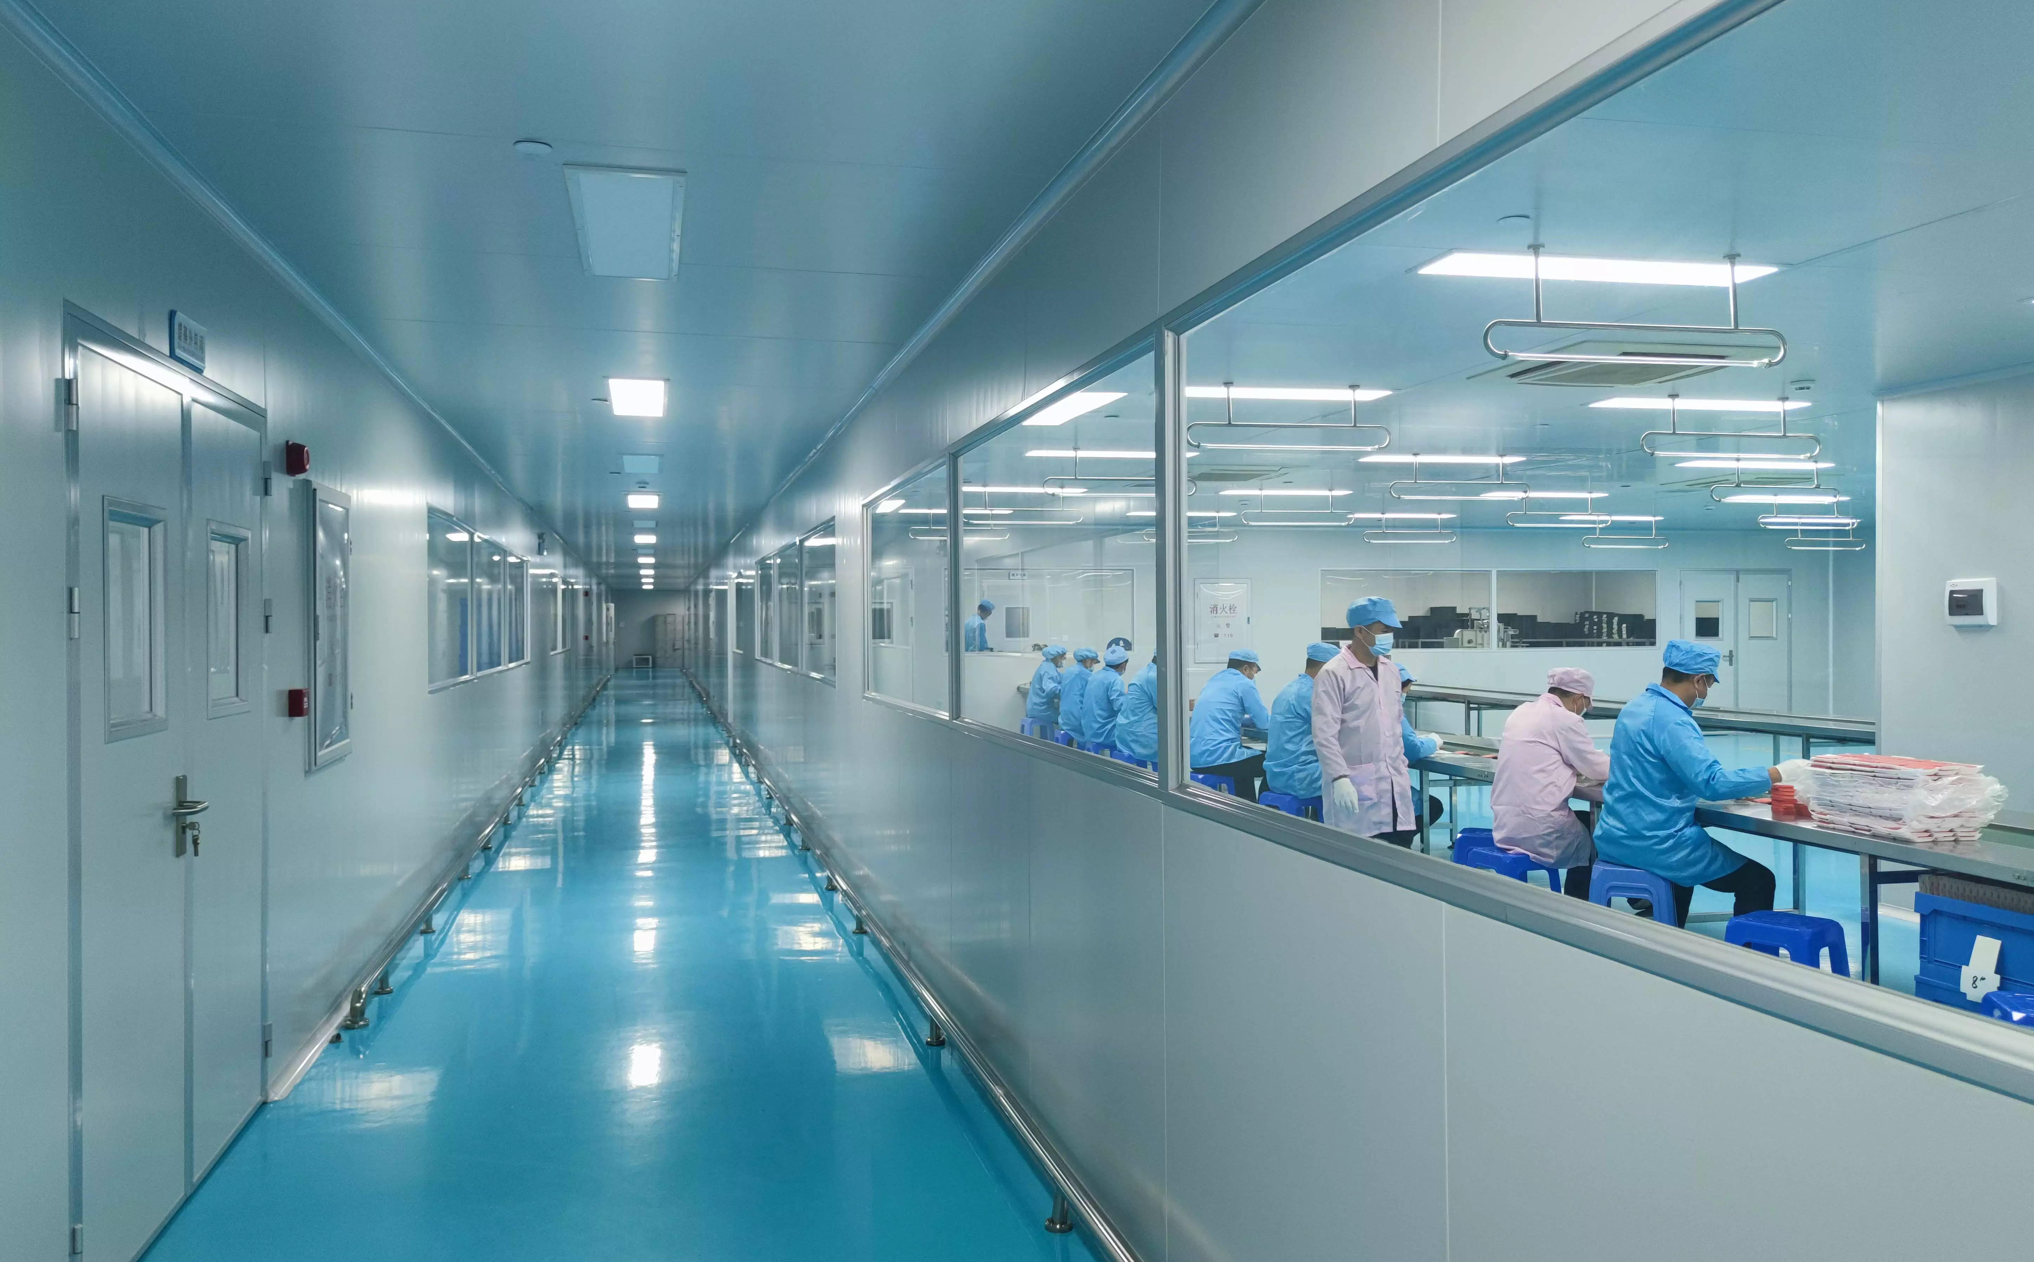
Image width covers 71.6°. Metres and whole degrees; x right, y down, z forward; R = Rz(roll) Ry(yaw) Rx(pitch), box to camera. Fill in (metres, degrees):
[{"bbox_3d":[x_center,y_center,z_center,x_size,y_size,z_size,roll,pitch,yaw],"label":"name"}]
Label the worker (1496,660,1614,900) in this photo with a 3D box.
[{"bbox_3d":[2.356,0.787,6.047,0.700,1.260,0.480,-1,0,-10],"label":"worker"}]

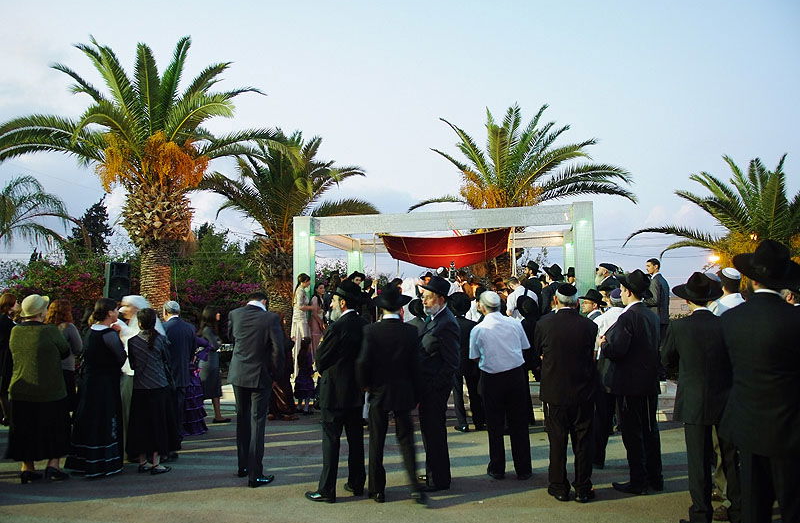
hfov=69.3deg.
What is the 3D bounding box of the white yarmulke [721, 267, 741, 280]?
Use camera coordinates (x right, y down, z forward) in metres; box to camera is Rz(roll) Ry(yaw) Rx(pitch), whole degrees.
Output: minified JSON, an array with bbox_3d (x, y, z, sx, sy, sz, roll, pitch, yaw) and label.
[{"bbox_3d":[2.572,0.097,4.500,0.160,0.070,0.170,2,21,-24],"label":"white yarmulke"}]

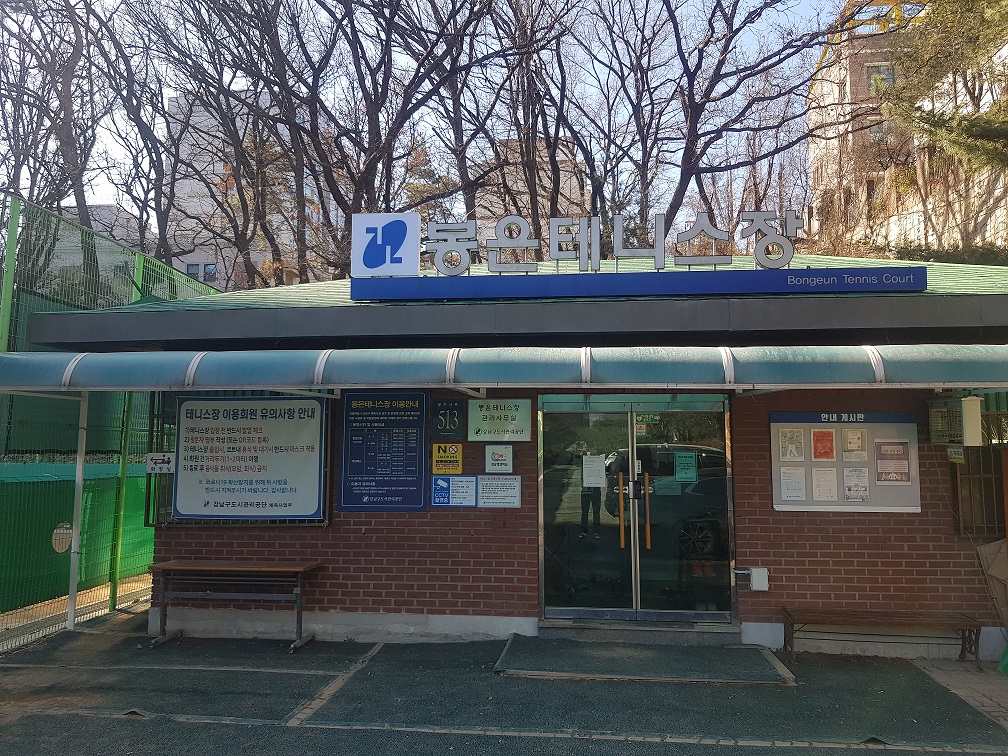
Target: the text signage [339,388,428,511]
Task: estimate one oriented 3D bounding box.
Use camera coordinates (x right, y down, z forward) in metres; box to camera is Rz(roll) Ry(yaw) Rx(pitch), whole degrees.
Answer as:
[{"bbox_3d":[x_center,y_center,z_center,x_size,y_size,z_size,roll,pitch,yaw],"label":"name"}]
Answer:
[{"bbox_3d":[-1.152,0.691,7.325,0.878,1.191,0.040,0,-7,6],"label":"text signage"}]

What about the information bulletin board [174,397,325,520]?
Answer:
[{"bbox_3d":[-2.473,0.774,7.356,1.505,1.169,0.030,0,-7,6],"label":"information bulletin board"}]

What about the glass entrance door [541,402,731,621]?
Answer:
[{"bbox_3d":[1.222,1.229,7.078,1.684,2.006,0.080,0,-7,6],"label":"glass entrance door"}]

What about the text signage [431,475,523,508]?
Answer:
[{"bbox_3d":[-0.258,1.082,7.193,0.852,0.301,0.030,0,-7,6],"label":"text signage"}]

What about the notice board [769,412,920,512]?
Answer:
[{"bbox_3d":[3.088,0.762,6.876,1.279,0.891,0.045,0,-7,6],"label":"notice board"}]

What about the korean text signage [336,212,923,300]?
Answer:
[{"bbox_3d":[1.114,-1.116,6.840,5.077,0.784,0.130,0,-7,6],"label":"korean text signage"}]

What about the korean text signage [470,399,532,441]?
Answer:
[{"bbox_3d":[-0.040,0.408,7.248,0.604,0.399,0.030,0,-7,6],"label":"korean text signage"}]

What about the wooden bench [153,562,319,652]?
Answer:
[{"bbox_3d":[-2.481,2.098,7.016,1.464,0.722,0.451,0,-7,6],"label":"wooden bench"}]

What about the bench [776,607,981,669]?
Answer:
[{"bbox_3d":[3.207,2.225,6.443,1.484,0.396,0.381,-1,-7,8],"label":"bench"}]

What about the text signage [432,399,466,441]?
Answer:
[{"bbox_3d":[-0.530,0.404,7.299,0.321,0.387,0.030,0,-7,6],"label":"text signage"}]

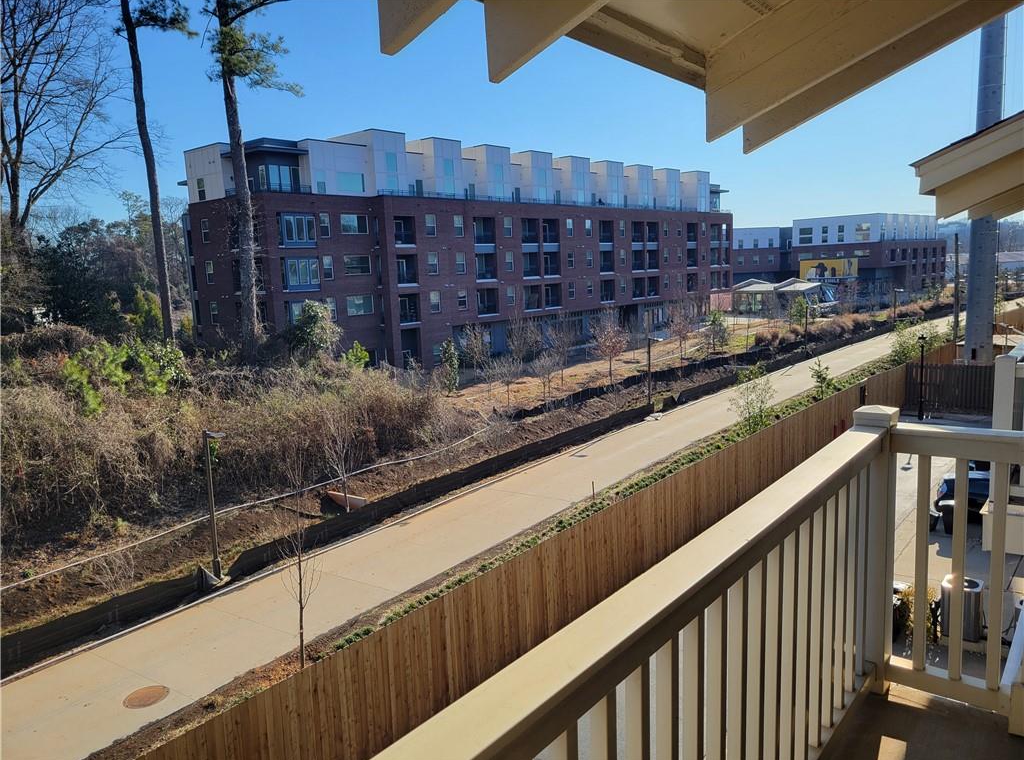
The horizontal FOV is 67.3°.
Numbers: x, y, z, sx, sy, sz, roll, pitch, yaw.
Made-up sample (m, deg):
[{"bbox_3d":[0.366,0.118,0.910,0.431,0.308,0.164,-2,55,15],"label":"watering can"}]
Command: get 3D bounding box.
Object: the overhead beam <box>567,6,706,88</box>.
[{"bbox_3d":[0.373,-1.078,2.400,0.080,0.140,1.300,4,10,37],"label":"overhead beam"}]

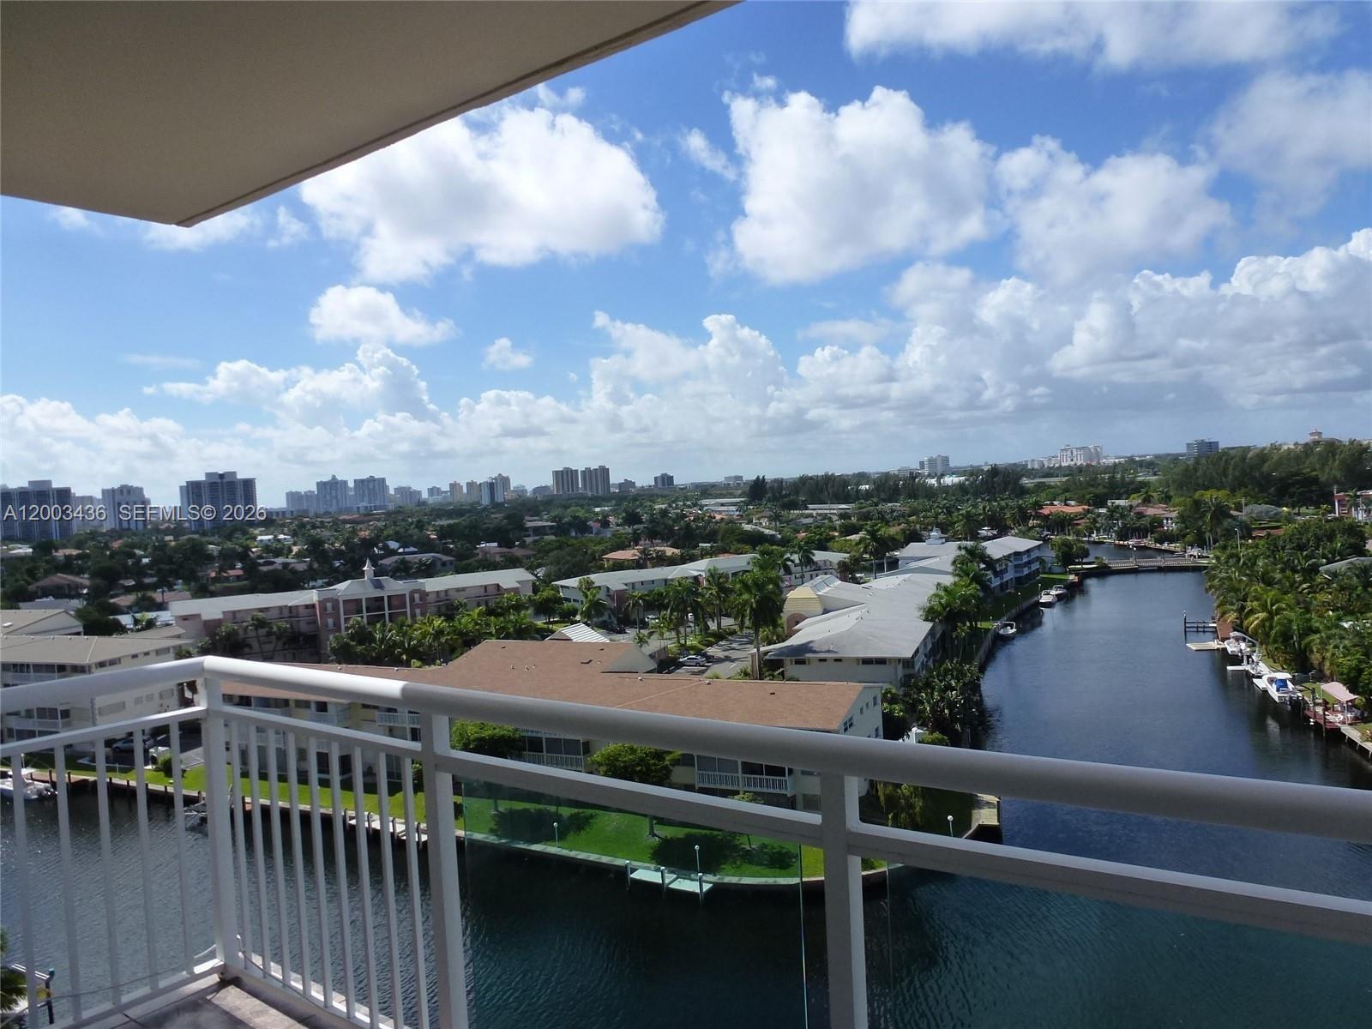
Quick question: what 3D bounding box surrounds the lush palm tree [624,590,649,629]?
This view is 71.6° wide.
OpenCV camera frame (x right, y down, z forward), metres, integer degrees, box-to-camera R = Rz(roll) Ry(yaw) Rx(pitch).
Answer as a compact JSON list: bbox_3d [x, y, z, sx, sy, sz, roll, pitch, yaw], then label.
[{"bbox_3d":[-10.111,19.594,193.749,5.200,8.900,5.200,-4,2,0],"label":"lush palm tree"}]

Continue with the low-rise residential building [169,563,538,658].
[{"bbox_3d":[-64.743,18.394,191.797,67.500,18.300,18.000,-4,2,-22],"label":"low-rise residential building"}]

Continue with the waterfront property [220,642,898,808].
[{"bbox_3d":[-16.628,21.865,109.186,78.000,11.400,26.000,-3,2,24],"label":"waterfront property"}]

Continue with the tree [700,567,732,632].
[{"bbox_3d":[6.112,16.737,183.760,6.100,13.210,6.100,-4,2,0],"label":"tree"}]

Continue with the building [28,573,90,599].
[{"bbox_3d":[-238.896,28.253,362.665,20.000,8.800,16.000,-5,2,-30],"label":"building"}]

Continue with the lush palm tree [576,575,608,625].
[{"bbox_3d":[-19.983,18.762,201.190,6.500,11.290,6.500,-4,2,0],"label":"lush palm tree"}]

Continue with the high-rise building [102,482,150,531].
[{"bbox_3d":[-697.591,-1.759,1184.132,44.000,70.000,30.000,-5,2,-37],"label":"high-rise building"}]

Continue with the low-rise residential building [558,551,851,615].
[{"bbox_3d":[6.410,15.867,226.690,72.000,12.000,20.000,-5,2,-29],"label":"low-rise residential building"}]

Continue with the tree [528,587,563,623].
[{"bbox_3d":[-31.040,20.169,211.907,6.690,7.940,6.690,-3,2,0],"label":"tree"}]

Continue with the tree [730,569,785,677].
[{"bbox_3d":[9.673,16.354,126.715,7.000,17.760,7.000,-4,2,0],"label":"tree"}]

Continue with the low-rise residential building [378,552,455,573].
[{"bbox_3d":[-107.271,19.746,377.666,28.000,8.200,15.000,-4,2,-18],"label":"low-rise residential building"}]

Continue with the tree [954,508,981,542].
[{"bbox_3d":[97.445,4.970,328.639,8.800,14.350,8.800,-4,2,0],"label":"tree"}]

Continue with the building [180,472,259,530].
[{"bbox_3d":[-458.853,-7.879,936.063,67.000,65.500,26.000,-5,2,-25],"label":"building"}]

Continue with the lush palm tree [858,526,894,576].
[{"bbox_3d":[49.350,10.564,248.678,8.400,15.230,8.400,-4,2,0],"label":"lush palm tree"}]

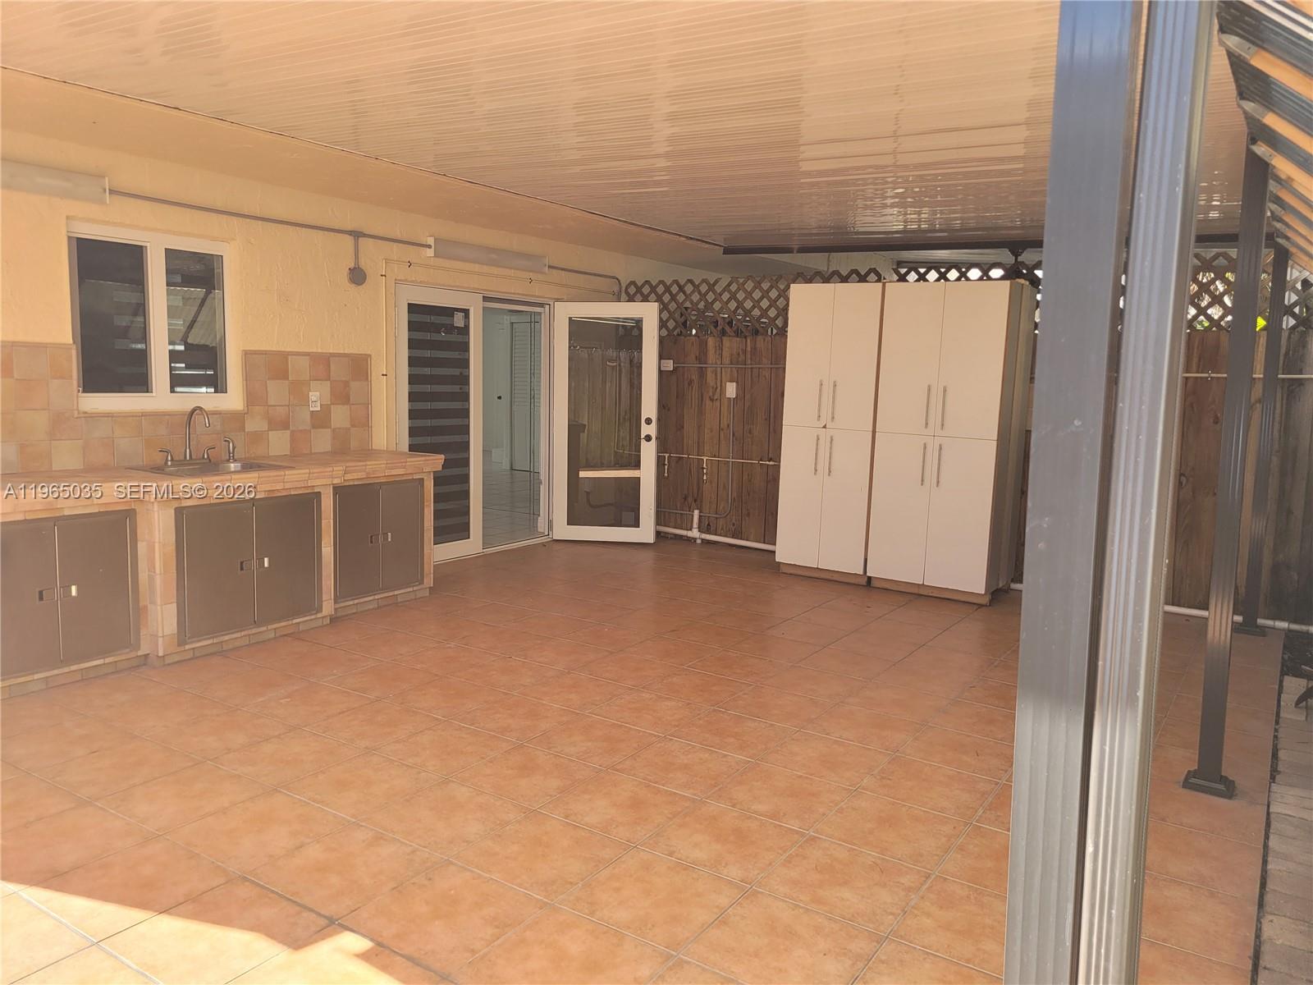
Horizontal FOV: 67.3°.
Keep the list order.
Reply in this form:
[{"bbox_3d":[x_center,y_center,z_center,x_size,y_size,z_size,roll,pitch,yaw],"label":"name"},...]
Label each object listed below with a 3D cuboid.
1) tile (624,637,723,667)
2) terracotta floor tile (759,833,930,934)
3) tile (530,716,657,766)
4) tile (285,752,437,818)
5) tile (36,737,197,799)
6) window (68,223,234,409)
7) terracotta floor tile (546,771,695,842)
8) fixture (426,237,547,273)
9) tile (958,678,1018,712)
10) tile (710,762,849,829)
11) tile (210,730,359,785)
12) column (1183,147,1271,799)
[{"bbox_3d":[0.082,0.901,5.570,0.435,0.012,0.435,7,9,32],"label":"tile"},{"bbox_3d":[0.605,1.244,3.156,0.434,0.012,0.434,7,9,33],"label":"terracotta floor tile"},{"bbox_3d":[-0.265,1.069,4.239,0.434,0.012,0.434,7,9,33],"label":"tile"},{"bbox_3d":[-1.115,1.109,3.745,0.434,0.012,0.434,7,9,33],"label":"tile"},{"bbox_3d":[-2.087,1.066,3.832,0.434,0.012,0.434,7,9,33],"label":"tile"},{"bbox_3d":[-2.870,-0.970,5.650,0.080,0.994,0.955,7,9,32],"label":"window"},{"bbox_3d":[-0.129,1.129,3.547,0.425,0.012,0.425,7,9,32],"label":"terracotta floor tile"},{"bbox_3d":[-1.243,-1.779,7.451,0.070,0.128,1.285,7,9,30],"label":"fixture"},{"bbox_3d":[1.798,1.037,4.998,0.435,0.012,0.435,7,9,32],"label":"tile"},{"bbox_3d":[0.473,1.151,3.736,0.428,0.012,0.428,7,9,32],"label":"tile"},{"bbox_3d":[-1.425,1.024,3.820,0.419,0.012,0.419,7,9,32],"label":"tile"},{"bbox_3d":[2.193,-0.067,3.748,0.165,2.460,0.165,5,7,33],"label":"column"}]

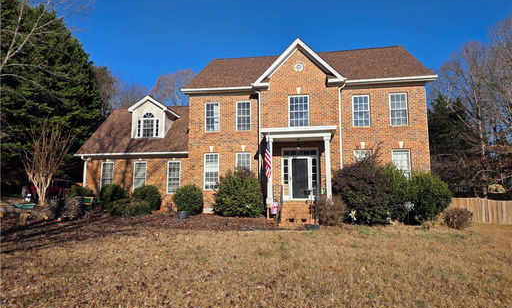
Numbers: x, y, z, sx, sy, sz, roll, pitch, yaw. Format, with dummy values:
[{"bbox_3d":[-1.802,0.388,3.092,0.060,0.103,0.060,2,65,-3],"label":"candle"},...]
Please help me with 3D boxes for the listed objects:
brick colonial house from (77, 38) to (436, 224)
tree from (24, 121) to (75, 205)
[{"bbox_3d":[-0.356,-1.588,21.176,19.100,10.400,12.000,-1,-7,10],"label":"brick colonial house"},{"bbox_3d":[-10.556,0.414,17.387,2.600,4.341,2.500,-1,-7,10],"label":"tree"}]

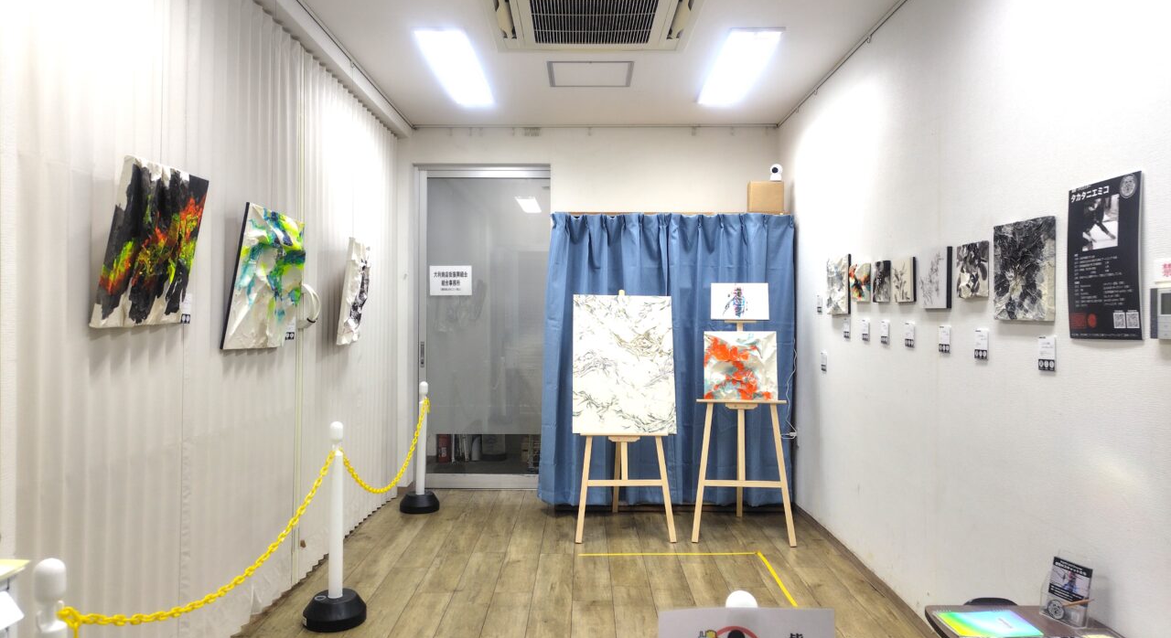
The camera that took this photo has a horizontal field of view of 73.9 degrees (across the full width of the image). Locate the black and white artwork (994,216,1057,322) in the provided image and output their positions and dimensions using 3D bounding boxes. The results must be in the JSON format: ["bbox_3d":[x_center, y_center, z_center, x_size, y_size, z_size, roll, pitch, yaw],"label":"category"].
[{"bbox_3d":[1.353,-0.147,2.408,0.023,0.305,0.303,0,0,0],"label":"black and white artwork"}]

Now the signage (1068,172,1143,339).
[{"bbox_3d":[1.356,-0.156,2.049,0.011,0.415,0.290,0,0,0],"label":"signage"}]

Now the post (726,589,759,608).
[{"bbox_3d":[0.275,0.906,1.372,0.277,0.857,0.277,0,1,0],"label":"post"}]

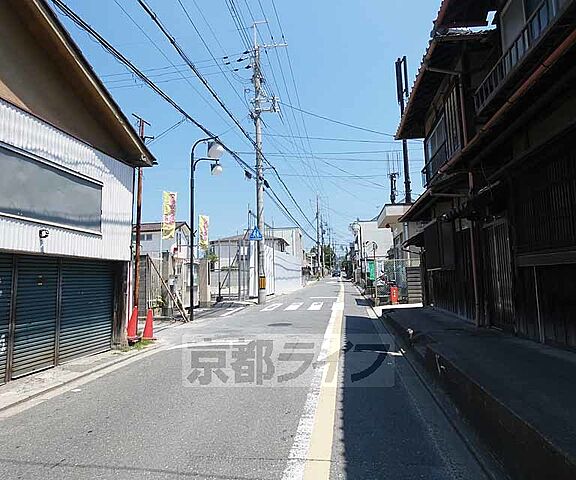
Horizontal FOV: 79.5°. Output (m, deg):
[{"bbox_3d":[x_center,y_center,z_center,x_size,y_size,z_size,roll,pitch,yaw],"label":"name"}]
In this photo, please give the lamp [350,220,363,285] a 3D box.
[{"bbox_3d":[6.028,1.188,30.500,1.080,5.700,0.500,-1,-5,9],"label":"lamp"}]

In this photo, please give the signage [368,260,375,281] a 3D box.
[{"bbox_3d":[7.262,2.640,30.000,0.530,1.680,0.060,-1,-5,10],"label":"signage"}]

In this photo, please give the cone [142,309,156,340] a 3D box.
[{"bbox_3d":[-3.177,1.914,7.978,0.320,0.700,0.320,-2,-5,9],"label":"cone"}]

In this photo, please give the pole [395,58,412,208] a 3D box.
[{"bbox_3d":[7.131,-4.019,20.645,0.850,14.500,0.800,-2,-5,9],"label":"pole"}]

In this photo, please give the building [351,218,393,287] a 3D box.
[{"bbox_3d":[11.333,1.420,38.166,7.000,6.700,9.000,-2,-5,9],"label":"building"}]

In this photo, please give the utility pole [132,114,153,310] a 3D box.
[{"bbox_3d":[-3.946,-0.494,9.257,0.350,5.800,0.600,-2,-5,9],"label":"utility pole"}]

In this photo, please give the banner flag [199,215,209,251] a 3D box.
[{"bbox_3d":[-4.076,-0.354,16.800,0.550,1.750,0.060,1,-5,-12],"label":"banner flag"}]

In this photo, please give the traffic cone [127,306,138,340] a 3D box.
[{"bbox_3d":[-3.448,1.867,7.750,0.370,0.700,0.370,0,-5,0],"label":"traffic cone"}]

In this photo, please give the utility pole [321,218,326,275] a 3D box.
[{"bbox_3d":[6.862,1.450,67.000,1.100,11.700,0.900,-1,-5,9],"label":"utility pole"}]

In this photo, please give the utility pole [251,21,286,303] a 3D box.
[{"bbox_3d":[-0.832,-3.992,17.044,1.700,14.100,0.600,-2,-5,9],"label":"utility pole"}]

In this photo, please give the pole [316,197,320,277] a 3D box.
[{"bbox_3d":[4.953,-0.352,56.629,0.500,13.800,0.450,-2,-5,9],"label":"pole"}]

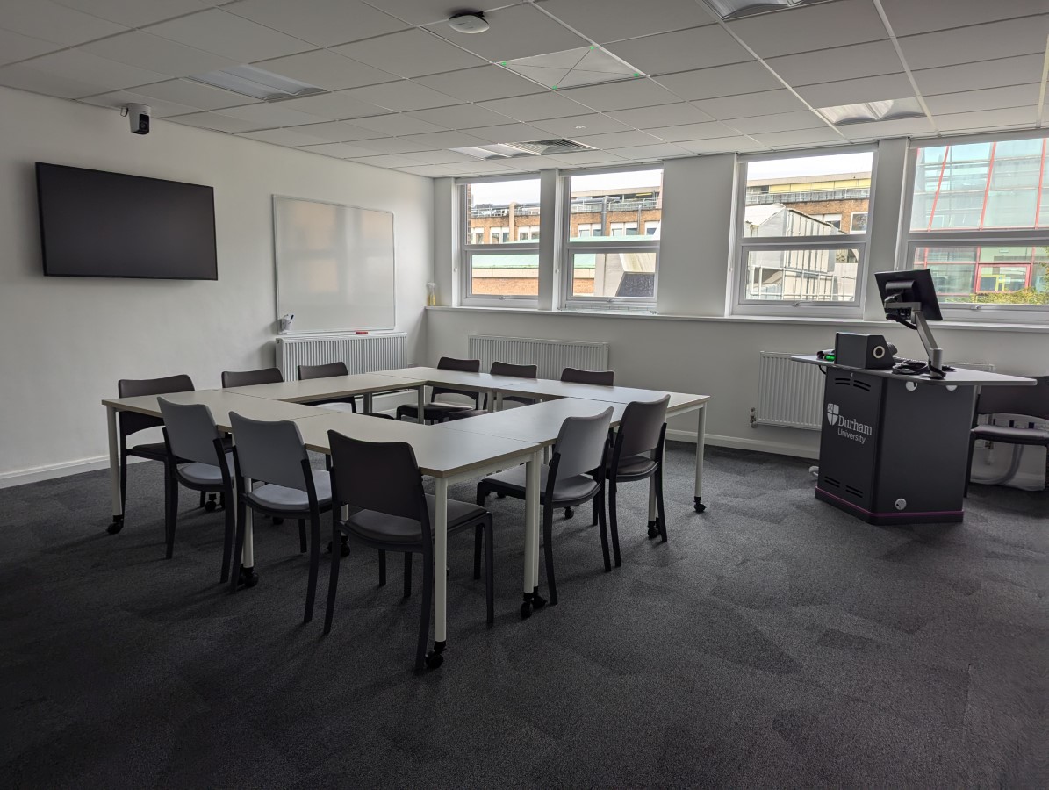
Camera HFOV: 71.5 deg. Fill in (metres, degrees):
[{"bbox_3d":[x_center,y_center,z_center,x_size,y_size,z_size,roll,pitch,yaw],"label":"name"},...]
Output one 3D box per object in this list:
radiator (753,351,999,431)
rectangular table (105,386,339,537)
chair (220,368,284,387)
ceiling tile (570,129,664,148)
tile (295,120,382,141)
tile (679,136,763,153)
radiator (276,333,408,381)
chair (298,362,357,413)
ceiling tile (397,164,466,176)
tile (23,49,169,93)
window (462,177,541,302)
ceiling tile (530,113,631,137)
[{"bbox_3d":[2.654,0.013,5.675,1.620,0.600,0.105,7,10,32],"label":"radiator"},{"bbox_3d":[-1.567,0.406,3.799,1.172,0.715,0.600,7,10,34],"label":"rectangular table"},{"bbox_3d":[-1.507,0.256,4.498,0.505,0.818,0.505,8,11,38],"label":"chair"},{"bbox_3d":[0.736,-2.015,5.730,0.606,0.025,0.606,7,10,32],"label":"ceiling tile"},{"bbox_3d":[-1.430,-2.042,5.631,0.595,0.025,0.595,7,10,32],"label":"tile"},{"bbox_3d":[1.556,-2.031,5.889,0.600,0.030,0.558,6,10,32],"label":"tile"},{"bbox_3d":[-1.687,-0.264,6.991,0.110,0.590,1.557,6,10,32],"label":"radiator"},{"bbox_3d":[-1.192,0.213,4.829,0.490,0.810,0.500,7,10,32],"label":"chair"},{"bbox_3d":[-0.942,-2.307,7.453,0.565,0.025,0.595,7,10,32],"label":"ceiling tile"},{"bbox_3d":[-2.397,-1.832,4.111,0.595,0.025,0.595,7,10,32],"label":"tile"},{"bbox_3d":[-0.254,-1.581,7.600,1.050,1.290,0.100,7,10,32],"label":"window"},{"bbox_3d":[0.398,-1.921,5.176,0.595,0.030,0.595,7,10,32],"label":"ceiling tile"}]

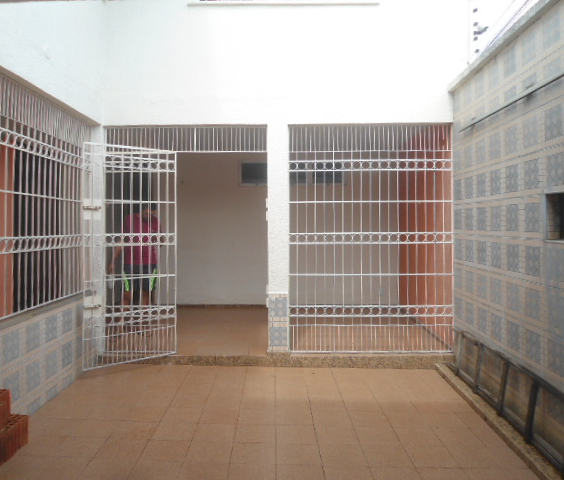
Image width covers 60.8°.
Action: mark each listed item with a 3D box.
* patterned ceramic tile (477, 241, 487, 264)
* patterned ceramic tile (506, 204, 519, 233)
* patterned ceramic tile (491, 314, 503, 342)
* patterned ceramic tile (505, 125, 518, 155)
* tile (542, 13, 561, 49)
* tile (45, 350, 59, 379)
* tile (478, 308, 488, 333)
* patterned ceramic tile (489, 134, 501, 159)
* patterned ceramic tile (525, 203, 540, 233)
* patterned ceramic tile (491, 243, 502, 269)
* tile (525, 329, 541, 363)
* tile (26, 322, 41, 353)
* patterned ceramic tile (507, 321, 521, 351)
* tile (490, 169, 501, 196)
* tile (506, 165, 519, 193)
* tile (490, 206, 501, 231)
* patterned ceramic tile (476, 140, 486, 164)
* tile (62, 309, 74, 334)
[{"bbox_3d":[1.931,0.120,4.632,0.010,0.218,0.218,0,2,1],"label":"patterned ceramic tile"},{"bbox_3d":[1.828,-0.168,3.795,0.012,0.207,0.210,-1,2,1],"label":"patterned ceramic tile"},{"bbox_3d":[1.857,0.756,4.138,0.012,0.207,0.210,-1,2,1],"label":"patterned ceramic tile"},{"bbox_3d":[1.830,-0.798,3.816,0.010,0.207,0.207,0,1,1],"label":"patterned ceramic tile"},{"bbox_3d":[1.810,-1.407,3.229,0.010,0.213,0.213,0,2,1],"label":"tile"},{"bbox_3d":[-1.995,1.075,4.150,0.010,0.205,0.205,0,2,-1],"label":"tile"},{"bbox_3d":[1.864,0.746,4.451,0.012,0.207,0.210,-1,2,1],"label":"tile"},{"bbox_3d":[1.855,-0.816,4.196,0.010,0.213,0.213,0,2,1],"label":"patterned ceramic tile"},{"bbox_3d":[1.911,-0.166,3.656,0.010,0.218,0.218,0,2,1],"label":"patterned ceramic tile"},{"bbox_3d":[1.839,0.133,4.113,0.010,0.207,0.207,0,1,1],"label":"patterned ceramic tile"},{"bbox_3d":[1.831,0.769,3.503,0.010,0.205,0.205,0,2,1],"label":"tile"},{"bbox_3d":[-1.995,0.781,3.849,0.010,0.205,0.205,0,2,-1],"label":"tile"},{"bbox_3d":[1.920,0.790,3.976,0.010,0.218,0.218,0,2,1],"label":"patterned ceramic tile"},{"bbox_3d":[1.804,-0.485,4.051,0.010,0.205,0.205,0,2,1],"label":"tile"},{"bbox_3d":[1.863,-0.497,3.885,0.010,0.213,0.213,0,2,1],"label":"tile"},{"bbox_3d":[1.875,-0.189,4.221,0.010,0.213,0.213,0,2,1],"label":"tile"},{"bbox_3d":[1.841,-0.806,4.426,0.010,0.207,0.207,0,1,1],"label":"patterned ceramic tile"},{"bbox_3d":[-2.062,0.787,4.643,0.010,0.213,0.213,0,2,0],"label":"tile"}]

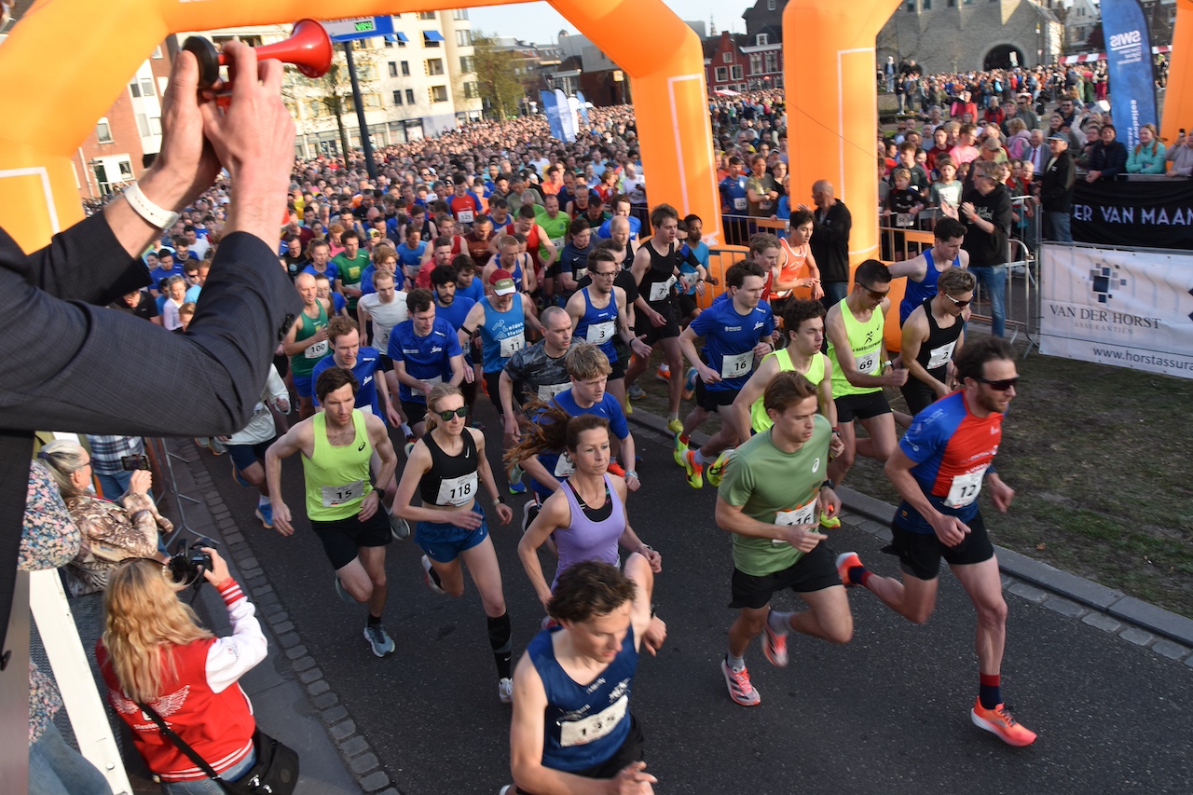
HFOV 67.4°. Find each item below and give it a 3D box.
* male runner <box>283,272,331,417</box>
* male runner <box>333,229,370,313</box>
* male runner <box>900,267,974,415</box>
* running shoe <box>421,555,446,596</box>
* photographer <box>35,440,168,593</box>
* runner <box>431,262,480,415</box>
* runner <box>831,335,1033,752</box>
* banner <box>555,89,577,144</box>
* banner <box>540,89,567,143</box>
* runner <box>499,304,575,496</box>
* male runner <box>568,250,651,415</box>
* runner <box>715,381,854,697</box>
[{"bbox_3d":[-2.331,-0.197,7.637,0.600,1.770,0.780,-16,20,-26],"label":"male runner"},{"bbox_3d":[-2.642,-1.017,10.219,0.600,1.790,0.750,-15,20,-23],"label":"male runner"},{"bbox_3d":[2.033,0.032,5.500,0.580,1.700,0.750,-18,22,-33],"label":"male runner"},{"bbox_3d":[-0.881,0.970,4.863,0.100,0.265,0.115,-17,2,-29],"label":"running shoe"},{"bbox_3d":[-2.189,0.912,4.303,0.520,1.620,0.580,9,24,35],"label":"photographer"},{"bbox_3d":[-1.055,-0.273,7.259,0.560,1.690,0.650,-13,20,-23],"label":"runner"},{"bbox_3d":[1.415,0.565,3.833,0.620,1.790,1.020,-19,21,-32],"label":"runner"},{"bbox_3d":[-0.760,-7.343,26.001,0.600,3.000,0.080,-10,19,-14],"label":"banner"},{"bbox_3d":[-1.352,-8.860,30.737,0.850,3.550,0.200,-10,18,-10],"label":"banner"},{"bbox_3d":[-0.327,0.169,5.826,0.600,1.640,0.800,-19,23,-36],"label":"runner"},{"bbox_3d":[0.054,-0.278,6.941,0.660,1.780,0.850,-17,20,-27],"label":"male runner"},{"bbox_3d":[0.753,0.700,3.726,0.600,1.760,0.860,-17,21,-28],"label":"runner"}]

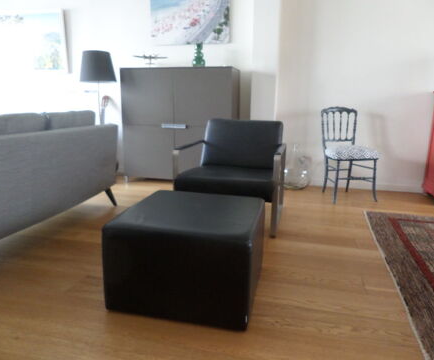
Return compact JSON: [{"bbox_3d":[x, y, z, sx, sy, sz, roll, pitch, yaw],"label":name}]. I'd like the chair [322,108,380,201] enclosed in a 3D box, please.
[{"bbox_3d":[1.298,-0.260,3.270,0.462,0.886,0.443,-1,12,-11],"label":"chair"}]

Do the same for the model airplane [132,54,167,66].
[{"bbox_3d":[-0.729,-1.293,3.659,0.408,0.158,0.265,-1,12,-10],"label":"model airplane"}]

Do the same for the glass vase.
[{"bbox_3d":[0.905,-0.150,3.701,0.295,0.479,0.295,1,12,0],"label":"glass vase"}]

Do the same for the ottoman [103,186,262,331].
[{"bbox_3d":[-0.109,0.332,1.597,0.608,0.389,0.566,4,12,13],"label":"ottoman"}]

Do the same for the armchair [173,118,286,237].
[{"bbox_3d":[0.140,-0.074,2.603,0.714,0.769,0.735,4,12,13],"label":"armchair"}]

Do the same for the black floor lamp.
[{"bbox_3d":[-1.307,-0.693,3.768,0.393,1.450,0.393,1,12,0],"label":"black floor lamp"}]

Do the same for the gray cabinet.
[{"bbox_3d":[-0.404,-0.581,3.751,1.233,1.264,0.389,4,12,14],"label":"gray cabinet"}]

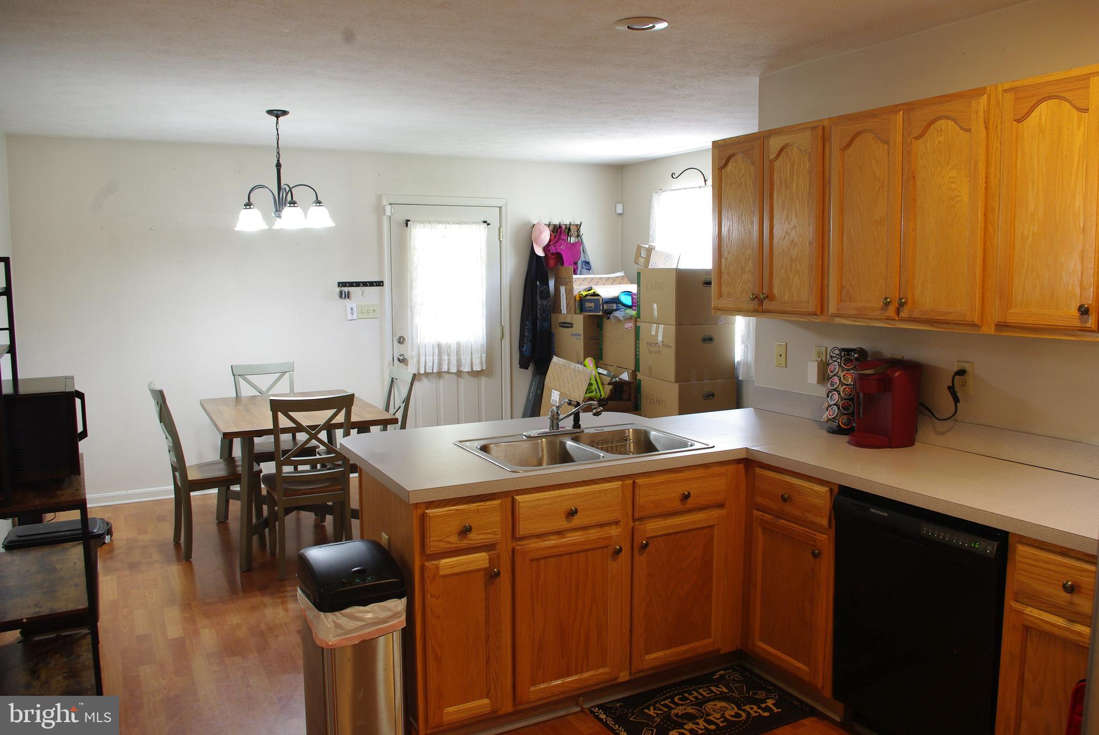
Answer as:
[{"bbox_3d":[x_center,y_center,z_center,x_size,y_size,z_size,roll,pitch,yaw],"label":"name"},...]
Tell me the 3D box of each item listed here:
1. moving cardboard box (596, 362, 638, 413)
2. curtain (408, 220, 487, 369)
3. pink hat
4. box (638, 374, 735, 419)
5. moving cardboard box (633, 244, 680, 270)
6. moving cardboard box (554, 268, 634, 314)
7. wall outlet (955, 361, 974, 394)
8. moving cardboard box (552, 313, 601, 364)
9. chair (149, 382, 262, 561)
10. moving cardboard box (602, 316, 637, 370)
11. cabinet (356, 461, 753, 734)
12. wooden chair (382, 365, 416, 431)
[{"bbox_3d":[0.681,0.191,6.522,0.460,0.410,0.500,-4,8,-27],"label":"moving cardboard box"},{"bbox_3d":[-0.807,-0.562,6.628,0.690,1.190,0.060,-4,8,-27],"label":"curtain"},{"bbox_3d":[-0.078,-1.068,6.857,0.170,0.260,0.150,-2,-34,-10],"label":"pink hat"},{"bbox_3d":[1.020,0.269,6.140,0.545,0.398,0.475,-4,7,-28],"label":"box"},{"bbox_3d":[0.791,-0.812,6.121,0.300,0.155,0.170,7,3,-29],"label":"moving cardboard box"},{"bbox_3d":[0.381,-0.650,6.970,0.580,0.380,0.380,-4,7,-28],"label":"moving cardboard box"},{"bbox_3d":[1.498,0.036,2.983,0.012,0.117,0.073,-4,8,-27],"label":"wall outlet"},{"bbox_3d":[0.331,-0.236,6.937,0.410,0.430,0.540,-4,8,-27],"label":"moving cardboard box"},{"bbox_3d":[-1.974,0.571,4.769,0.540,0.960,0.430,-4,8,-27],"label":"chair"},{"bbox_3d":[0.769,-0.210,6.532,0.545,0.396,0.500,-4,7,-28],"label":"moving cardboard box"},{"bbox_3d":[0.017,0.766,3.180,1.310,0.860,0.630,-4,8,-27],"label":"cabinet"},{"bbox_3d":[-1.149,0.506,5.196,0.545,0.955,0.450,-4,8,-31],"label":"wooden chair"}]

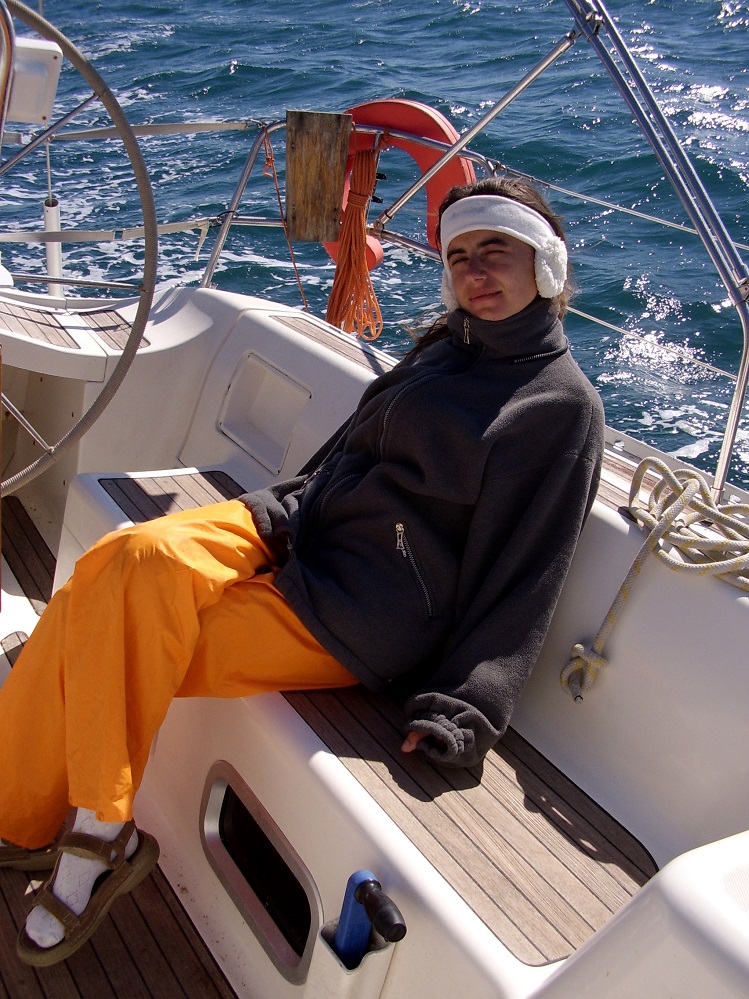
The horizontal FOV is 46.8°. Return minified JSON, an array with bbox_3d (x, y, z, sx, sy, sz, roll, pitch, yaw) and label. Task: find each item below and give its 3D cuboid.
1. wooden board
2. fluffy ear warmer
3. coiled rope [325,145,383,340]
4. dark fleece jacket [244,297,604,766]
[{"bbox_3d":[-0.183,-1.034,2.780,0.205,0.420,0.035,1,30,-4],"label":"wooden board"},{"bbox_3d":[0.215,-0.414,1.440,0.180,0.135,0.190,-9,7,32],"label":"fluffy ear warmer"},{"bbox_3d":[-0.069,-0.807,2.720,0.170,0.580,0.120,4,33,-2],"label":"coiled rope"},{"bbox_3d":[0.116,-0.016,1.435,0.514,0.709,0.424,28,1,38],"label":"dark fleece jacket"}]

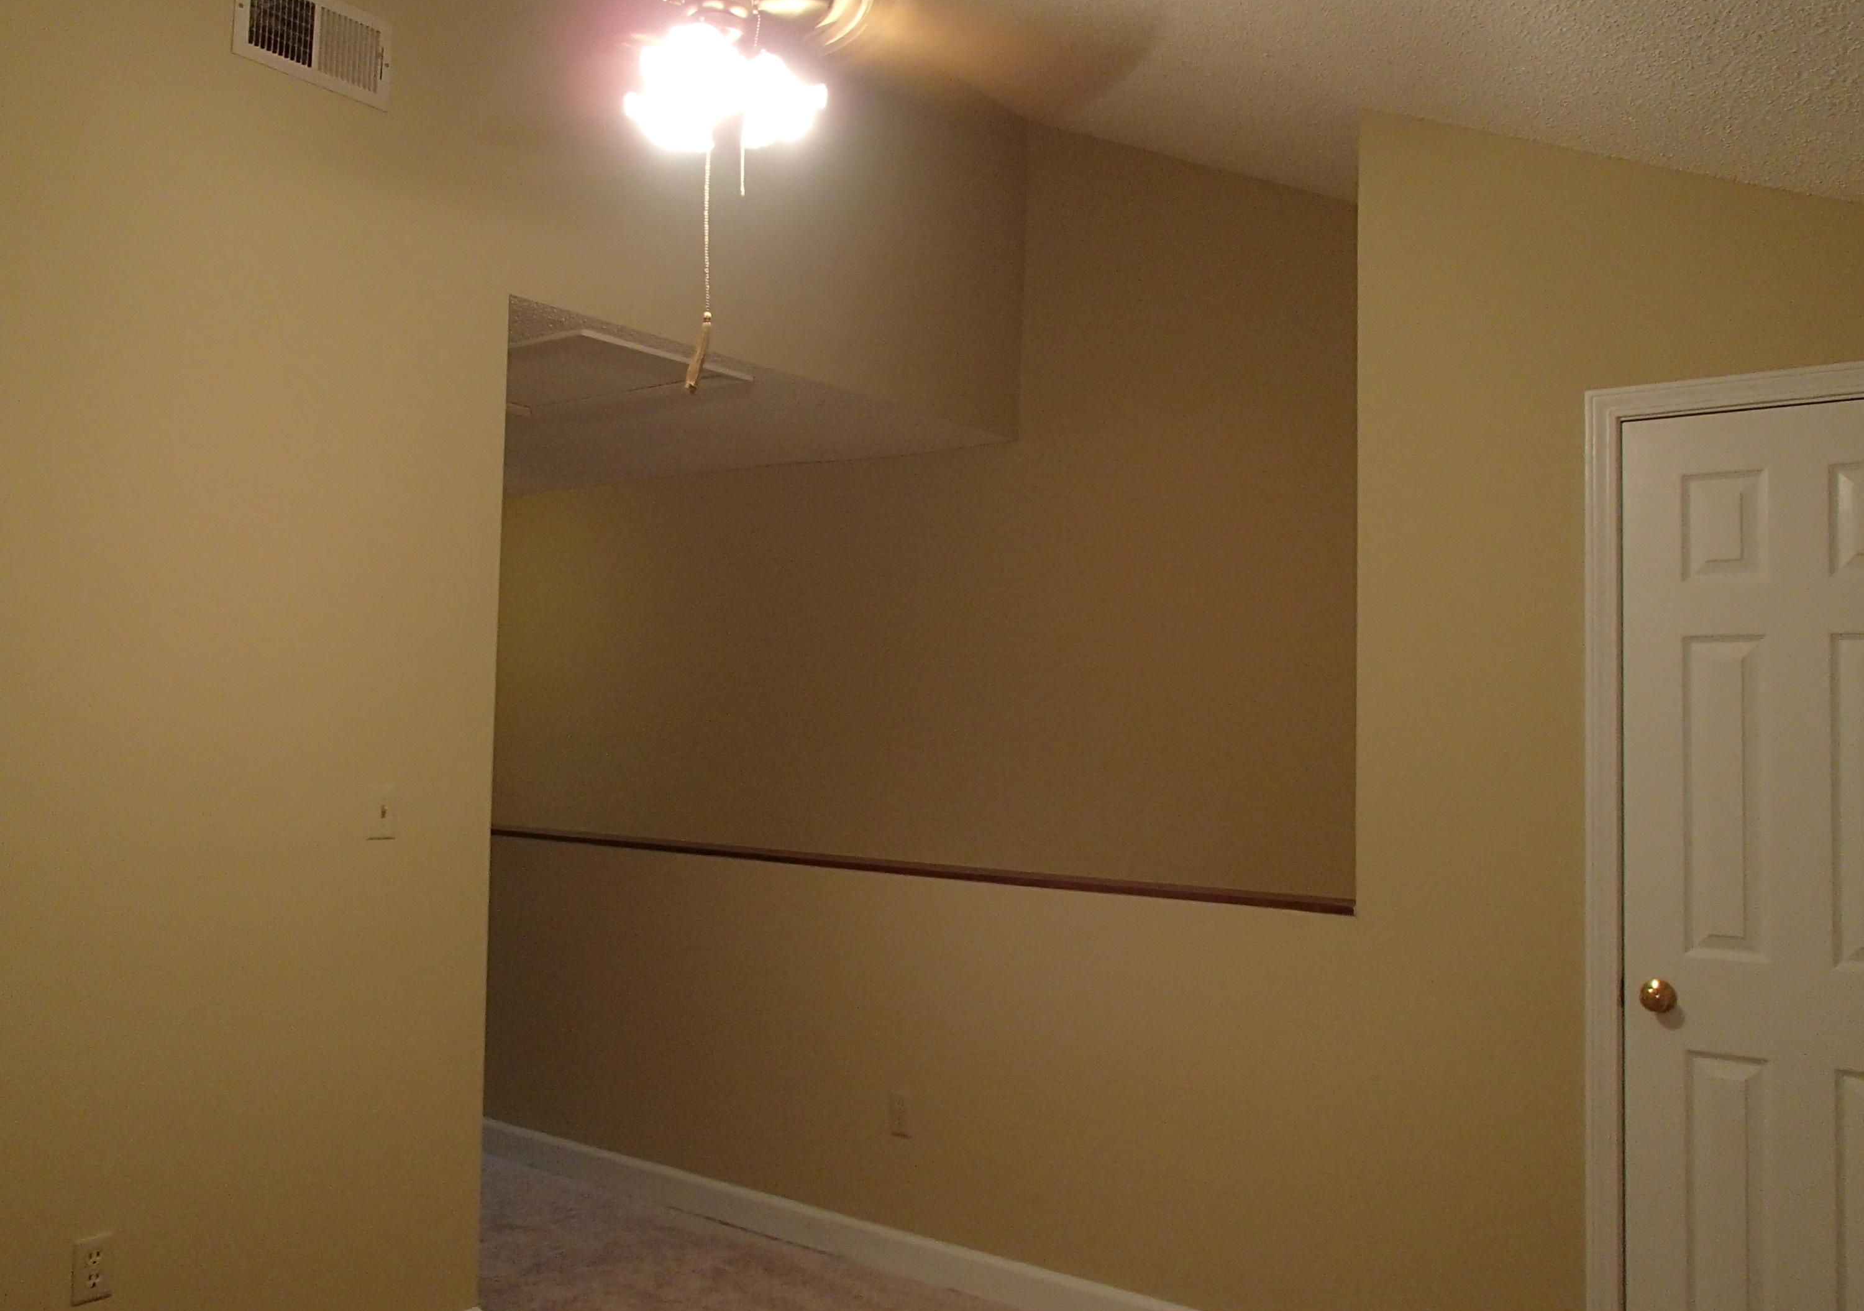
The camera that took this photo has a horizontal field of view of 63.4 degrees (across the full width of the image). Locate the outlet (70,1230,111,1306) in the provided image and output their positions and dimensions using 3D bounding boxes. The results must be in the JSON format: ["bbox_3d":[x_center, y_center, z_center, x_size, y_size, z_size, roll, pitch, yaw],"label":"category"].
[{"bbox_3d":[-1.520,1.115,2.735,0.010,0.115,0.070,-1,-3,36],"label":"outlet"}]

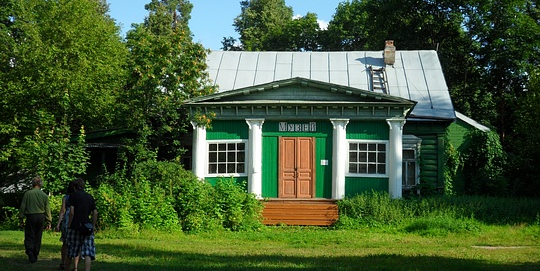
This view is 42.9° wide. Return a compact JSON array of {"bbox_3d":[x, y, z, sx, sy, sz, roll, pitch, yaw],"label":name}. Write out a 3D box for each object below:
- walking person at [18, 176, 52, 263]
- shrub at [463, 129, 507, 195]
[{"bbox_3d":[-4.739,1.708,13.814,0.600,1.740,0.400,1,-4,-14],"label":"walking person"},{"bbox_3d":[9.608,1.872,30.745,2.000,3.700,1.900,0,-4,3],"label":"shrub"}]

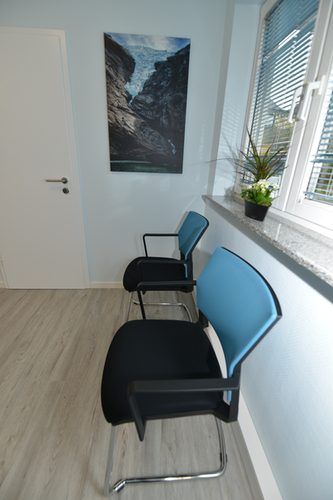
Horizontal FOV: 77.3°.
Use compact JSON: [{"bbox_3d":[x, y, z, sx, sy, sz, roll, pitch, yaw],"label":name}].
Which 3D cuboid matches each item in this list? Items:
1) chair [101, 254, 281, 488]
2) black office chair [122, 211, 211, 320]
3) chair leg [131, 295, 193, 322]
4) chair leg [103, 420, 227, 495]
[{"bbox_3d":[0.035,0.474,0.899,0.560,0.875,0.560,1,22,-4],"label":"chair"},{"bbox_3d":[-0.018,0.187,1.607,0.565,0.875,0.560,1,22,-4],"label":"black office chair"},{"bbox_3d":[-0.038,0.398,1.691,0.515,0.420,0.500,1,22,-4],"label":"chair leg"},{"bbox_3d":[0.019,0.685,0.983,0.510,0.420,0.500,1,22,-4],"label":"chair leg"}]

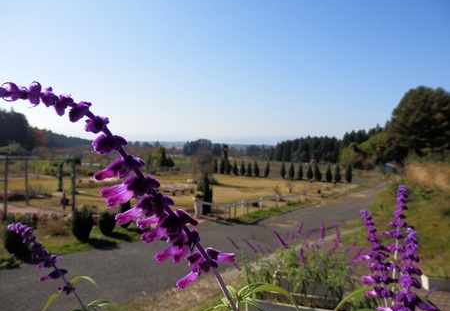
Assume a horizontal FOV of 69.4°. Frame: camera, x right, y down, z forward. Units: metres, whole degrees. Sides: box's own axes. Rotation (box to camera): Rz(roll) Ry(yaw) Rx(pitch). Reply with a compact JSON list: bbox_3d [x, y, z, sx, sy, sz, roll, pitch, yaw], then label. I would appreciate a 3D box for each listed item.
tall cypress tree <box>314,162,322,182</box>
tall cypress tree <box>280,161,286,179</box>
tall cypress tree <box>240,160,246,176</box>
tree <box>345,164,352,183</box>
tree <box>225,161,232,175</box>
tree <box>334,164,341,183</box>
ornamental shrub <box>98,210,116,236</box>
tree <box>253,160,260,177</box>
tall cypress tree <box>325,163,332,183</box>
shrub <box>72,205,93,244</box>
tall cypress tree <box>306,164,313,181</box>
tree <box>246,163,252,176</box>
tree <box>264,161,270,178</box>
[{"bbox_3d":[10.114,1.785,35.099,0.736,2.055,0.736,0,2,0],"label":"tall cypress tree"},{"bbox_3d":[6.747,1.702,37.427,0.623,2.065,0.623,0,2,0],"label":"tall cypress tree"},{"bbox_3d":[2.335,1.565,41.000,0.630,1.920,0.630,0,2,0],"label":"tall cypress tree"},{"bbox_3d":[12.428,1.791,32.500,0.640,1.940,0.640,0,2,0],"label":"tree"},{"bbox_3d":[0.497,1.675,42.452,0.706,1.779,0.706,0,2,0],"label":"tree"},{"bbox_3d":[11.481,1.814,33.000,0.660,1.960,0.660,0,2,0],"label":"tree"},{"bbox_3d":[-4.907,2.810,13.600,0.720,1.060,0.720,0,2,0],"label":"ornamental shrub"},{"bbox_3d":[3.870,1.571,39.400,0.680,2.000,0.680,0,2,0],"label":"tree"},{"bbox_3d":[10.954,1.870,34.176,0.674,1.948,0.674,0,2,0],"label":"tall cypress tree"},{"bbox_3d":[-5.808,2.812,13.308,0.870,1.478,0.870,0,2,0],"label":"shrub"},{"bbox_3d":[9.317,1.827,35.485,0.678,1.946,0.678,0,2,0],"label":"tall cypress tree"},{"bbox_3d":[3.127,1.783,40.595,0.663,1.688,0.663,0,2,0],"label":"tree"},{"bbox_3d":[4.985,1.595,38.100,0.640,1.970,0.640,0,2,0],"label":"tree"}]

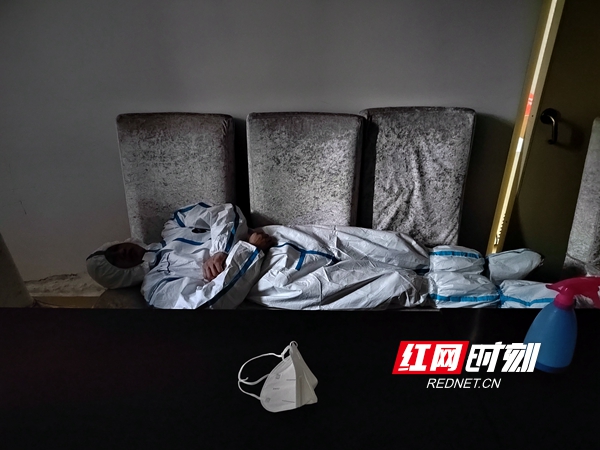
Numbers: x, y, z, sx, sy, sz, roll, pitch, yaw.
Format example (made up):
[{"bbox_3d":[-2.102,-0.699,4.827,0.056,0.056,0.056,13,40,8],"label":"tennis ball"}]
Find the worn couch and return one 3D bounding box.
[{"bbox_3d":[0.020,0.115,1.647,1.480,1.050,0.650,-1,28,-3],"label":"worn couch"}]

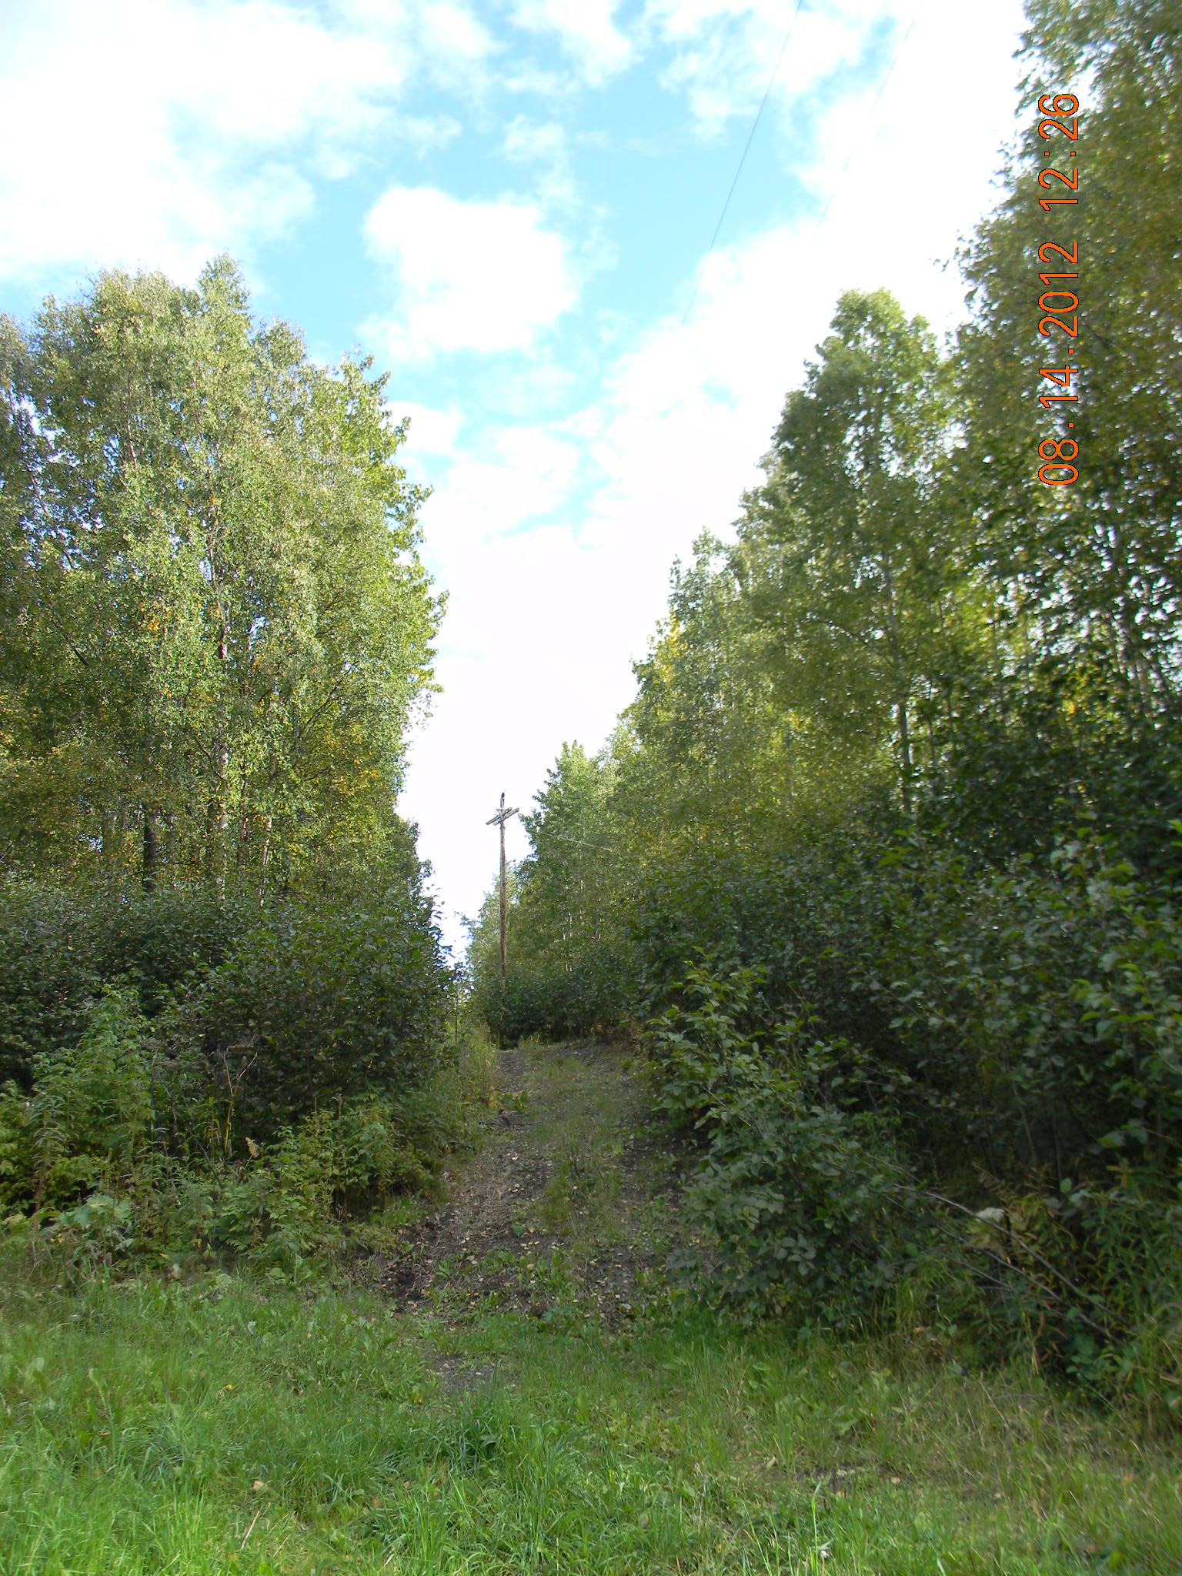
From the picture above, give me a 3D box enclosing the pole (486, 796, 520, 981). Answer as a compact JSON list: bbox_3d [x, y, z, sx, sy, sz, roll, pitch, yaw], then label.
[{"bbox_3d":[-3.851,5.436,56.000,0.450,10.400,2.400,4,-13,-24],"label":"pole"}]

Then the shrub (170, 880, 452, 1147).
[{"bbox_3d":[-2.394,2.008,10.800,2.150,2.150,2.000,1,-12,-12],"label":"shrub"}]

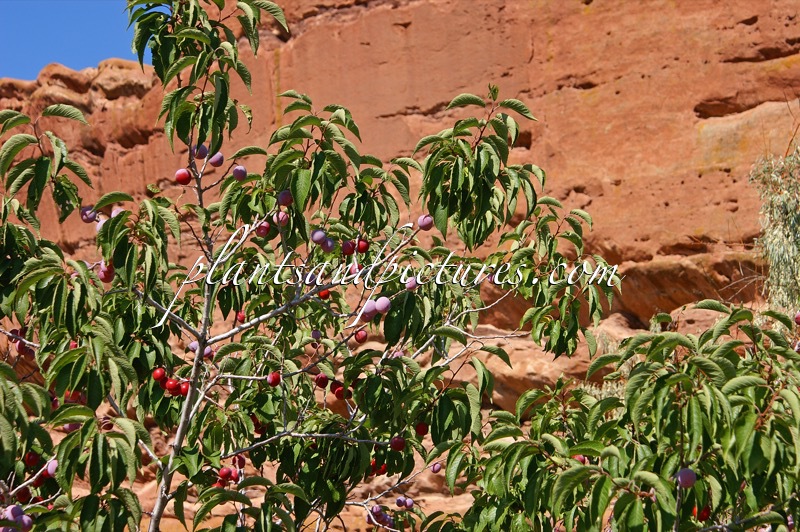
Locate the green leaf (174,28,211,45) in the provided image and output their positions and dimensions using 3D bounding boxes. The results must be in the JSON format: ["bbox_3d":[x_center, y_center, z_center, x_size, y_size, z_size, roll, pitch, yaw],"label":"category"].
[{"bbox_3d":[-0.392,-0.431,4.400,0.074,0.025,0.032,-3,-6,-12],"label":"green leaf"}]

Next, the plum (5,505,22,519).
[{"bbox_3d":[-0.661,0.425,4.000,0.031,0.030,0.031,0,-7,0],"label":"plum"}]

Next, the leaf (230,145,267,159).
[{"bbox_3d":[-0.286,-0.213,4.400,0.075,0.023,0.032,-9,-5,-12],"label":"leaf"}]

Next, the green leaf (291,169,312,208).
[{"bbox_3d":[-0.181,-0.139,4.280,0.037,0.080,0.020,1,-7,-6],"label":"green leaf"}]

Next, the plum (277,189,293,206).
[{"bbox_3d":[-0.218,-0.127,4.400,0.029,0.030,0.029,0,-7,0],"label":"plum"}]

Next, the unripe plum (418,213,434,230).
[{"bbox_3d":[0.049,-0.083,4.300,0.029,0.029,0.029,0,-7,0],"label":"unripe plum"}]

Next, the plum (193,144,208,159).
[{"bbox_3d":[-0.368,-0.210,4.300,0.029,0.029,0.029,0,-7,0],"label":"plum"}]

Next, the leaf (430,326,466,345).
[{"bbox_3d":[0.089,0.128,4.300,0.072,0.024,0.030,18,-7,0],"label":"leaf"}]

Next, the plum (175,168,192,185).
[{"bbox_3d":[-0.404,-0.166,4.350,0.030,0.030,0.030,0,-7,0],"label":"plum"}]

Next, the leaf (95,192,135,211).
[{"bbox_3d":[-0.522,-0.118,4.250,0.084,0.027,0.034,-14,-4,-12],"label":"leaf"}]

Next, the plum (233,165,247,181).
[{"bbox_3d":[-0.303,-0.176,4.400,0.026,0.029,0.026,0,-9,0],"label":"plum"}]

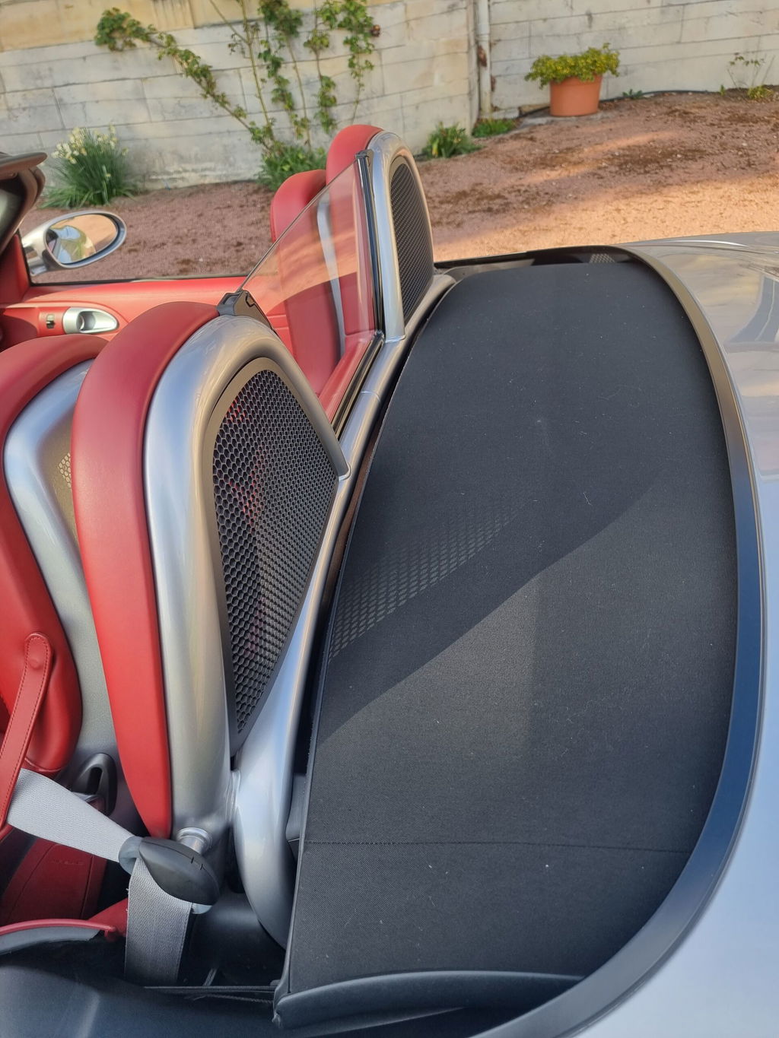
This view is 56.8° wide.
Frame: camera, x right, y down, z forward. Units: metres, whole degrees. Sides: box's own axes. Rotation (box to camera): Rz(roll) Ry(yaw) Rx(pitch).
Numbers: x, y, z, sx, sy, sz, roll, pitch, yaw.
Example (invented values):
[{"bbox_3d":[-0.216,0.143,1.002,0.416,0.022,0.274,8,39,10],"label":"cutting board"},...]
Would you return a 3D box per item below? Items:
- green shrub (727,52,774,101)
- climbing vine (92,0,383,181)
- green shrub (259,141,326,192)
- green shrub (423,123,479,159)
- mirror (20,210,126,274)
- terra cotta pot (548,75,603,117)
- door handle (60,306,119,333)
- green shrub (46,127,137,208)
[{"bbox_3d":[2.875,-3.511,5.694,0.350,0.330,0.250,-5,38,4],"label":"green shrub"},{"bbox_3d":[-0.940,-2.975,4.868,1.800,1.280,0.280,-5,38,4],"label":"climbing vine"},{"bbox_3d":[-0.696,-2.504,5.039,0.480,0.290,0.380,-5,38,4],"label":"green shrub"},{"bbox_3d":[0.443,-2.781,5.253,0.400,0.210,0.340,-5,38,4],"label":"green shrub"},{"bbox_3d":[-0.830,-0.723,1.880,0.130,0.155,0.260,23,48,33],"label":"mirror"},{"bbox_3d":[1.512,-3.477,5.871,0.420,0.280,0.420,-5,38,4],"label":"terra cotta pot"},{"bbox_3d":[-0.744,-0.495,1.790,0.150,0.064,0.045,2,39,13],"label":"door handle"},{"bbox_3d":[-2.246,-2.631,5.321,0.600,0.500,0.520,-5,38,4],"label":"green shrub"}]

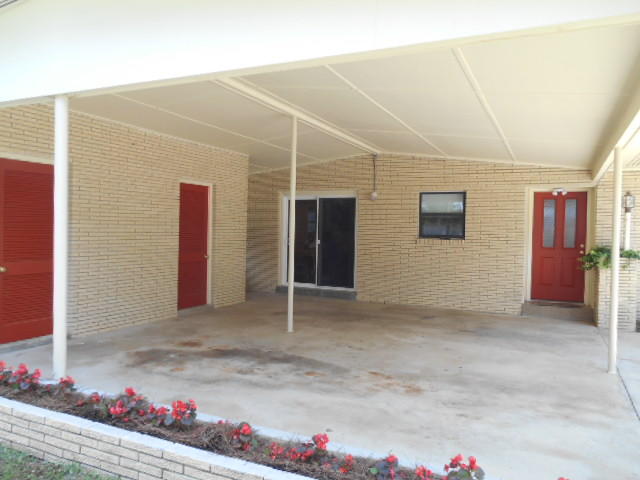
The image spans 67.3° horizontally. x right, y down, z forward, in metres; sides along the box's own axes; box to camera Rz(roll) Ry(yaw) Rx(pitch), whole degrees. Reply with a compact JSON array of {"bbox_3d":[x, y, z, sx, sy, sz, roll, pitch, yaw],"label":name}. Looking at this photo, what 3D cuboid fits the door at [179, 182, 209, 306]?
[{"bbox_3d":[-2.206,0.113,8.387,0.060,2.144,0.747,2,1,26],"label":"door"}]

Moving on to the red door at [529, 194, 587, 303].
[{"bbox_3d":[4.259,0.123,8.570,0.852,1.938,0.060,2,1,26],"label":"red door"}]

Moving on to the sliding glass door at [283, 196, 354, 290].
[{"bbox_3d":[-0.027,0.049,10.699,1.755,2.021,0.100,2,1,26],"label":"sliding glass door"}]

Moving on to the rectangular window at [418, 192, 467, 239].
[{"bbox_3d":[2.408,-0.477,9.463,0.903,0.921,0.090,2,1,26],"label":"rectangular window"}]

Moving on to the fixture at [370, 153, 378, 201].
[{"bbox_3d":[1.130,-1.314,9.971,0.145,0.996,0.130,2,1,26],"label":"fixture"}]

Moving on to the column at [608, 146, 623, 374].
[{"bbox_3d":[3.174,0.220,5.158,0.085,2.440,0.085,2,1,26],"label":"column"}]

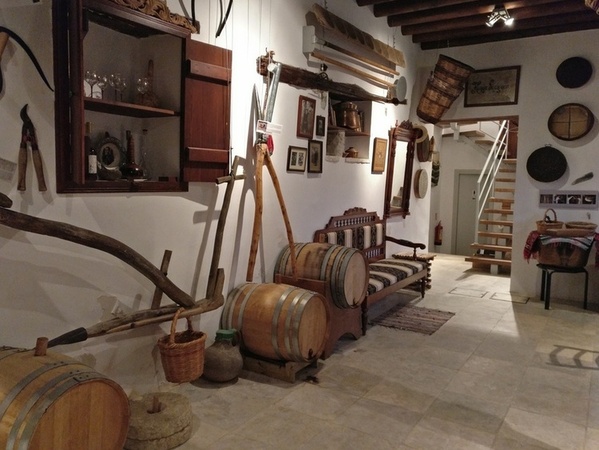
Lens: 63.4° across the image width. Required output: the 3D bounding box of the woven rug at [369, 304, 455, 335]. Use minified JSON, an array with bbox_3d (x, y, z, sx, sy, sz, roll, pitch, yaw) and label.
[{"bbox_3d":[1.229,0.980,5.112,0.606,0.012,0.956,5,7,32],"label":"woven rug"}]

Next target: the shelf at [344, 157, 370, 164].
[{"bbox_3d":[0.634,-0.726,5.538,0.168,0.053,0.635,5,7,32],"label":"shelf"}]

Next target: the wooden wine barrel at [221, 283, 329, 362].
[{"bbox_3d":[-0.180,0.733,3.708,0.672,0.533,0.533,5,7,29],"label":"wooden wine barrel"}]

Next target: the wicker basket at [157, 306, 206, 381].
[{"bbox_3d":[-0.741,0.740,3.069,0.292,0.445,0.292,2,6,0],"label":"wicker basket"}]

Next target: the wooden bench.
[{"bbox_3d":[0.862,0.383,5.359,0.657,1.130,1.840,5,7,32],"label":"wooden bench"}]

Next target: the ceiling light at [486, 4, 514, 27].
[{"bbox_3d":[2.145,-2.225,5.168,0.234,0.212,0.270,5,7,32],"label":"ceiling light"}]

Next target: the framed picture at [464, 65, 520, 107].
[{"bbox_3d":[2.384,-1.702,6.000,0.635,0.451,0.035,4,5,29],"label":"framed picture"}]

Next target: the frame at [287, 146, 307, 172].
[{"bbox_3d":[-0.009,-0.592,4.441,0.026,0.231,0.299,9,9,32],"label":"frame"}]

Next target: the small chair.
[{"bbox_3d":[2.933,0.680,5.409,0.470,0.464,0.450,3,5,26],"label":"small chair"}]

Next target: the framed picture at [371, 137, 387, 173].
[{"bbox_3d":[0.943,-0.819,5.725,0.035,0.413,0.362,4,5,32],"label":"framed picture"}]

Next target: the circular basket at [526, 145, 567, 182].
[{"bbox_3d":[2.913,-0.712,5.706,0.423,0.423,0.080,4,5,29],"label":"circular basket"}]

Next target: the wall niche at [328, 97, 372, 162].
[{"bbox_3d":[0.418,-1.021,5.157,0.290,0.705,1.022,4,5,32],"label":"wall niche"}]

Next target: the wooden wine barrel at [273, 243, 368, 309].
[{"bbox_3d":[0.200,0.430,4.205,0.657,0.533,0.533,5,7,31],"label":"wooden wine barrel"}]

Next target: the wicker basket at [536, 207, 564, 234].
[{"bbox_3d":[2.813,-0.045,5.437,0.290,0.265,0.280,4,5,29],"label":"wicker basket"}]

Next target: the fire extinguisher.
[{"bbox_3d":[2.751,0.168,9.575,0.160,0.489,0.160,3,5,26],"label":"fire extinguisher"}]

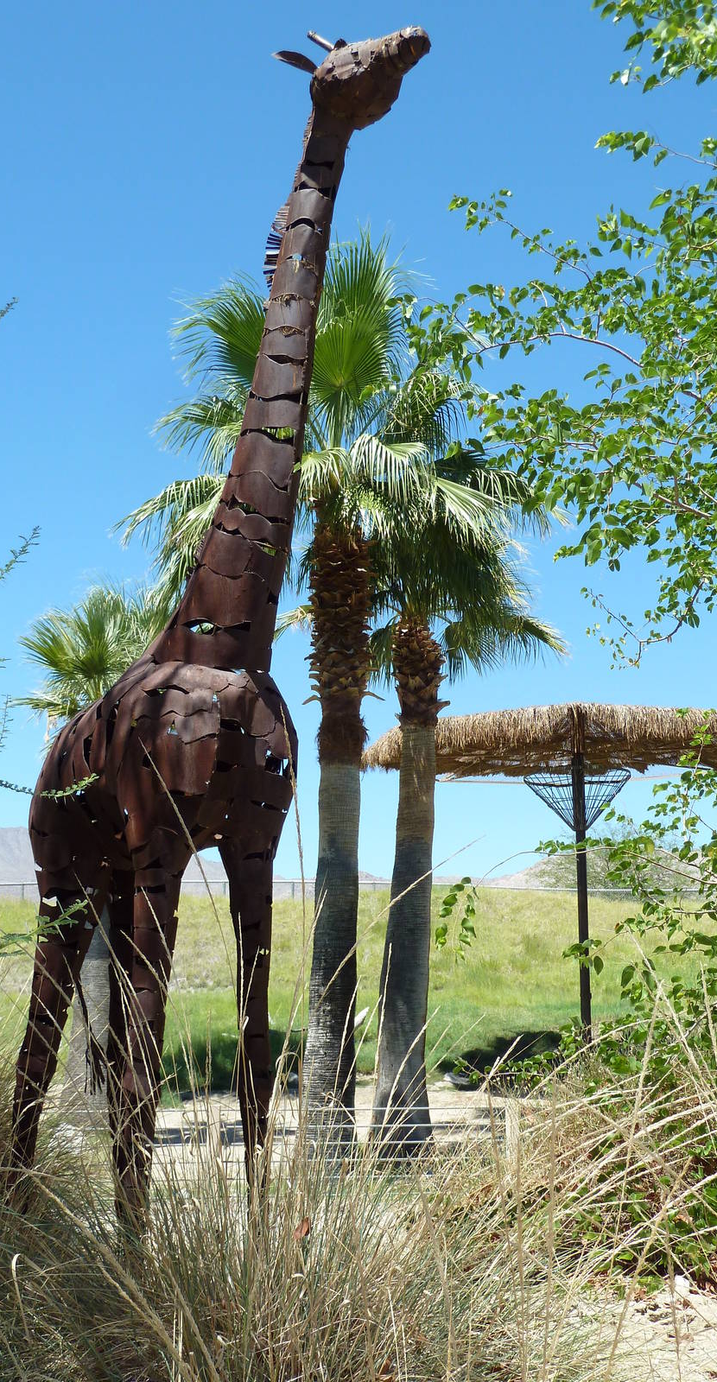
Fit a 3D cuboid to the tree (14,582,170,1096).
[{"bbox_3d":[-2.355,1.381,13.657,1.770,4.872,1.850,0,-9,0],"label":"tree"}]

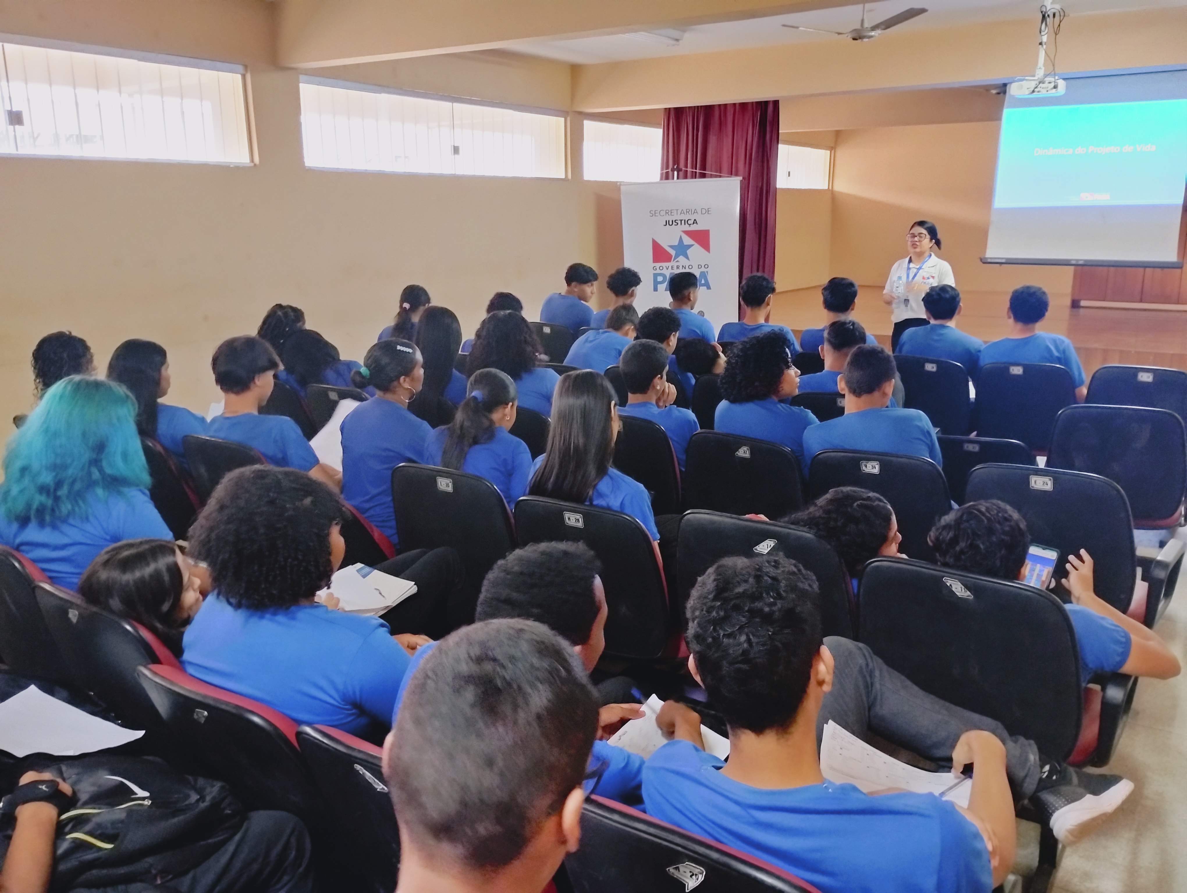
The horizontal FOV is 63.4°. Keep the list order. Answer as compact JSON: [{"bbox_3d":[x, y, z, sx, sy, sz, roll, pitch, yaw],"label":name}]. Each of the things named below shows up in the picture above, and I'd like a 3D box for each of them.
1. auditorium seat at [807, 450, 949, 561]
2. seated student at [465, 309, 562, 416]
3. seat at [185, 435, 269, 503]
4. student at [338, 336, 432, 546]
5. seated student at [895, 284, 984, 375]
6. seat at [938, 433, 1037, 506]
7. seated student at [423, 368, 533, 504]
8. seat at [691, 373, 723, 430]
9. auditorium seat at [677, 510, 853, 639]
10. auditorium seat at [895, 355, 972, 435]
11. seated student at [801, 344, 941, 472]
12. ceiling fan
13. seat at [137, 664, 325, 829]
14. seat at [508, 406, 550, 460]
[{"bbox_3d":[1.083,0.392,3.498,0.550,0.890,0.650,7,16,30],"label":"auditorium seat"},{"bbox_3d":[-0.241,-0.007,4.363,0.460,1.238,0.750,8,17,32],"label":"seated student"},{"bbox_3d":[-1.199,0.335,3.894,0.520,0.895,0.620,8,16,31],"label":"seat"},{"bbox_3d":[-0.587,0.199,3.633,0.460,1.250,0.740,10,17,38],"label":"student"},{"bbox_3d":[2.059,-0.323,5.642,0.500,1.270,0.750,8,16,31],"label":"seated student"},{"bbox_3d":[1.736,0.230,4.414,0.530,0.716,0.620,8,16,31],"label":"seat"},{"bbox_3d":[-0.241,0.284,3.407,0.460,1.180,0.740,9,17,35],"label":"seated student"},{"bbox_3d":[0.835,0.032,4.911,0.530,0.875,0.620,8,16,31],"label":"seat"},{"bbox_3d":[0.600,0.589,2.832,0.560,0.870,0.620,8,16,31],"label":"auditorium seat"},{"bbox_3d":[2.020,-0.100,5.516,0.560,0.870,0.620,8,16,31],"label":"auditorium seat"},{"bbox_3d":[1.184,0.185,3.697,0.500,1.220,0.760,8,16,31],"label":"seated student"},{"bbox_3d":[1.813,-2.911,6.471,1.100,0.350,1.100,8,16,30],"label":"ceiling fan"},{"bbox_3d":[-0.516,0.800,2.036,0.560,0.870,0.620,8,16,31],"label":"seat"},{"bbox_3d":[-0.232,0.199,4.291,0.530,0.875,0.620,8,17,32],"label":"seat"}]

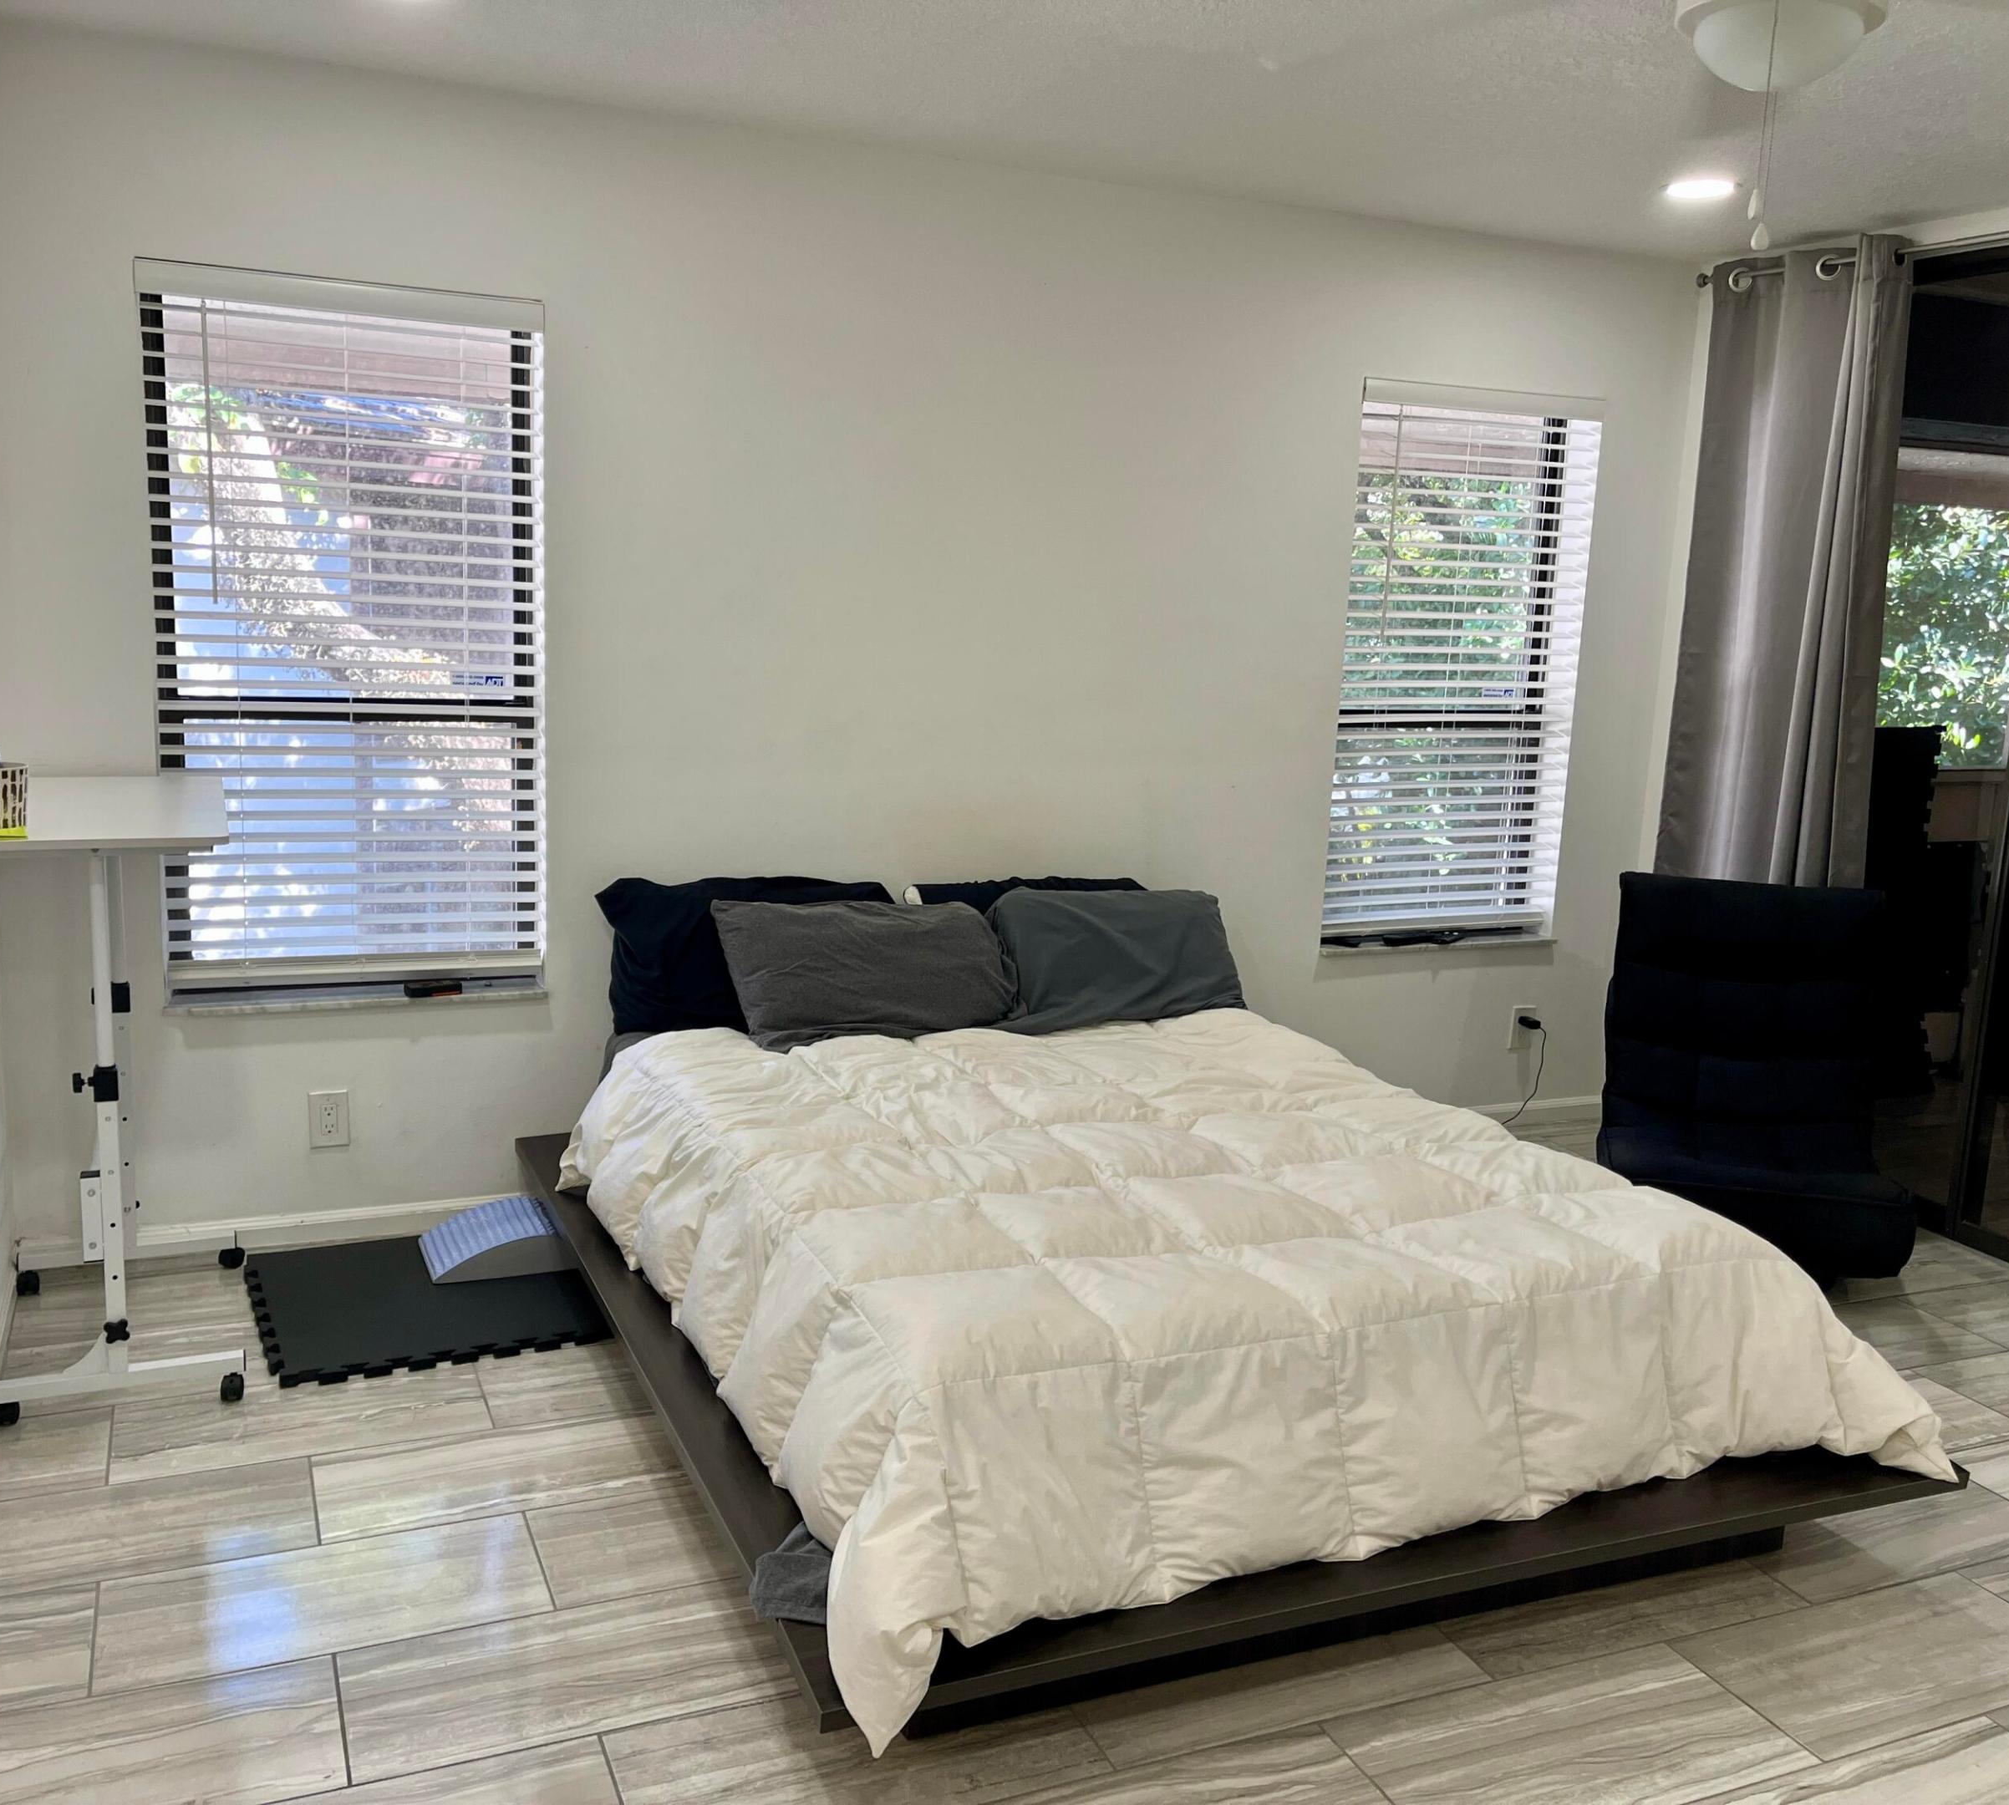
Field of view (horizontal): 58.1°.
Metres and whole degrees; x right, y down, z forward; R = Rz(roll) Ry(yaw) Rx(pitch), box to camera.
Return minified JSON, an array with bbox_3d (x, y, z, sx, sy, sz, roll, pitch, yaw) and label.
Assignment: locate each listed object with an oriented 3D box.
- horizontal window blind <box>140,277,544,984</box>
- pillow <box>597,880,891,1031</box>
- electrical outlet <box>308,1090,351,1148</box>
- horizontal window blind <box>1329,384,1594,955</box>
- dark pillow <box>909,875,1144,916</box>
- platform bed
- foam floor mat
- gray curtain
[{"bbox_3d":[-1.359,-0.541,3.794,0.768,1.451,0.063,-2,11,-23],"label":"horizontal window blind"},{"bbox_3d":[-0.569,0.120,4.129,0.700,0.364,0.175,-2,11,-23],"label":"pillow"},{"bbox_3d":[-1.464,0.469,3.922,0.080,0.127,0.010,-2,11,-23],"label":"electrical outlet"},{"bbox_3d":[1.234,-0.633,4.923,0.779,1.469,0.063,-2,11,-23],"label":"horizontal window blind"},{"bbox_3d":[0.072,0.110,4.422,0.671,0.340,0.175,-2,11,-23],"label":"dark pillow"},{"bbox_3d":[0.189,0.806,3.465,1.847,0.204,2.233,-2,11,-23],"label":"platform bed"},{"bbox_3d":[-1.177,0.805,3.681,0.646,0.018,0.632,-2,11,-23],"label":"foam floor mat"},{"bbox_3d":[1.964,-0.515,4.769,0.117,2.313,0.612,-2,11,-23],"label":"gray curtain"}]

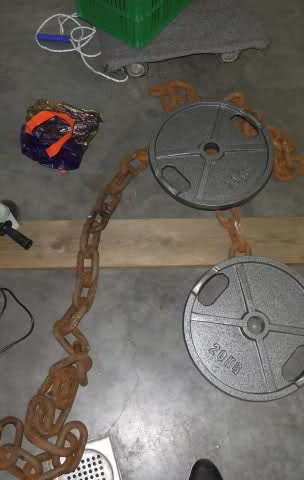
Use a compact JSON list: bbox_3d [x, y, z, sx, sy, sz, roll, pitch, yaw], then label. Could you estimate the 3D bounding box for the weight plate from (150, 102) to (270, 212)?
[{"bbox_3d":[0.219,-0.314,1.647,0.450,0.040,0.450,0,67,1],"label":"weight plate"}]

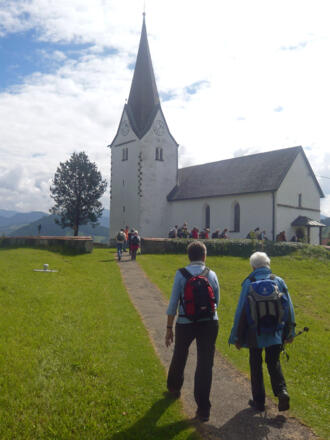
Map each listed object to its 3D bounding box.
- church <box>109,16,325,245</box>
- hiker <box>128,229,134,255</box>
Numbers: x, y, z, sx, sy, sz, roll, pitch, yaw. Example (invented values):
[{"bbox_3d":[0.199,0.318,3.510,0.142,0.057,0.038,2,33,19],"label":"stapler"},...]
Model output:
[{"bbox_3d":[5.144,-10.825,49.120,12.783,28.638,22.581,3,-3,-40],"label":"church"},{"bbox_3d":[-2.043,1.374,27.000,0.500,1.680,0.450,1,-3,-6],"label":"hiker"}]

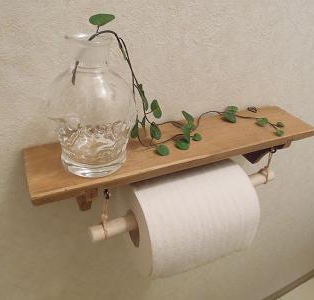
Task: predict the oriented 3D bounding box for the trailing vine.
[{"bbox_3d":[0.039,-0.055,0.228,0.214,0.104,0.044,-12,41,-25],"label":"trailing vine"}]

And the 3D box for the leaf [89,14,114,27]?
[{"bbox_3d":[-0.032,-0.075,0.161,0.015,0.006,0.011,-12,41,-25],"label":"leaf"}]

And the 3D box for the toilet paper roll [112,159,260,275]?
[{"bbox_3d":[0.028,0.065,0.285,0.114,0.094,0.094,-10,40,-24],"label":"toilet paper roll"}]

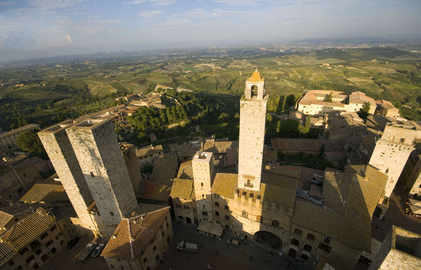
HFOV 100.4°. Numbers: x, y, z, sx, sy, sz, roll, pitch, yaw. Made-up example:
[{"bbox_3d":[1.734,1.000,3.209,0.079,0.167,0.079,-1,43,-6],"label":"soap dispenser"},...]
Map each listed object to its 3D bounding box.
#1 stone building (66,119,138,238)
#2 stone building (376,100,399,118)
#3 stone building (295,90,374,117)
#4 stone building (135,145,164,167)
[{"bbox_3d":[-30.240,15.360,53.340,7.400,39.700,6.900,4,27,13],"label":"stone building"},{"bbox_3d":[174.380,-26.000,174.080,9.500,9.500,24.000,8,28,21],"label":"stone building"},{"bbox_3d":[133.260,-36.790,195.590,62.000,14.000,57.000,7,27,19],"label":"stone building"},{"bbox_3d":[-35.480,10.850,104.370,14.500,8.800,9.000,-11,27,-15],"label":"stone building"}]

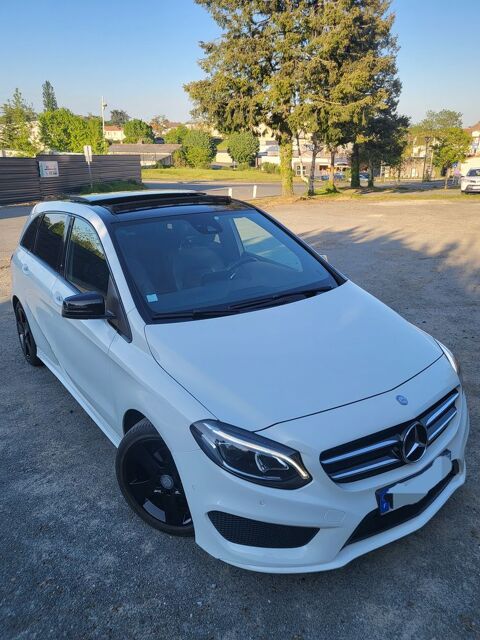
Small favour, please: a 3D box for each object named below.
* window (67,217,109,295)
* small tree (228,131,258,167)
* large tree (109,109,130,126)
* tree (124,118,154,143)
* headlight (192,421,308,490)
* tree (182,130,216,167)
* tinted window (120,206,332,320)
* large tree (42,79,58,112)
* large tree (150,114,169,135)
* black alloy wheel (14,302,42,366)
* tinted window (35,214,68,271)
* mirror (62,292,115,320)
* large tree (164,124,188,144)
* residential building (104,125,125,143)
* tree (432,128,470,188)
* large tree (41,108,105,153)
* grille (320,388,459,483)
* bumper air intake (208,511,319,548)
[{"bbox_3d":[-0.985,-0.405,3.128,0.070,0.460,0.880,11,7,-39],"label":"window"},{"bbox_3d":[0.302,-20.572,58.000,3.861,4.322,3.861,-1,18,1],"label":"small tree"},{"bbox_3d":[-33.899,-56.264,135.230,6.189,6.116,6.189,-5,19,-12],"label":"large tree"},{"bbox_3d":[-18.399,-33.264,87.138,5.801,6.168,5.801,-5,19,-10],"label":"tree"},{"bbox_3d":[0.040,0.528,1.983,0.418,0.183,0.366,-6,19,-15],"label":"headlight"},{"bbox_3d":[-4.887,-20.693,58.000,4.102,4.544,4.102,-3,18,-4],"label":"tree"},{"bbox_3d":[-0.077,-0.407,3.015,1.420,0.119,0.969,-14,53,-33],"label":"tinted window"},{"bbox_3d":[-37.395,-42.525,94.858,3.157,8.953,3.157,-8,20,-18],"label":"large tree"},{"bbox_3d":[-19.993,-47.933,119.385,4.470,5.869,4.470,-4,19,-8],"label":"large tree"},{"bbox_3d":[-1.931,0.132,4.584,0.225,0.635,0.635,-14,22,-33],"label":"black alloy wheel"},{"bbox_3d":[-1.472,-0.635,3.774,0.070,0.400,0.780,11,7,-39],"label":"tinted window"},{"bbox_3d":[-0.873,-0.074,2.710,0.240,0.165,0.150,-14,22,-33],"label":"mirror"},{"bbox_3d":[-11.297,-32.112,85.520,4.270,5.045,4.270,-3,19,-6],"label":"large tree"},{"bbox_3d":[-41.772,-61.577,160.000,8.321,6.525,7.323,-6,19,-13],"label":"residential building"},{"bbox_3d":[13.481,-10.230,30.640,2.422,3.735,2.422,7,20,22],"label":"tree"},{"bbox_3d":[-20.210,-21.417,58.000,8.205,7.695,6.974,-7,19,-17],"label":"large tree"},{"bbox_3d":[0.739,0.541,2.142,0.940,0.237,0.140,-14,23,-33],"label":"grille"},{"bbox_3d":[0.112,0.904,2.063,0.470,0.130,0.100,0,18,4],"label":"bumper air intake"}]

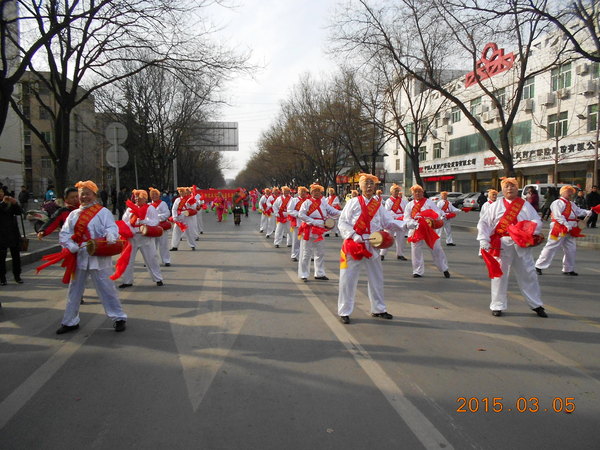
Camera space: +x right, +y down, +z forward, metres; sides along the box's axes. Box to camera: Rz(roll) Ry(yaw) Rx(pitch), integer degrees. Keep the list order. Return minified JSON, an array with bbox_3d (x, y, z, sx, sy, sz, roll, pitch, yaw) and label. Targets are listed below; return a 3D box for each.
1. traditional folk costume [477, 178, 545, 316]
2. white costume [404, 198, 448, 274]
[{"bbox_3d":[2.674,0.263,5.734,0.800,1.710,0.550,1,4,14],"label":"traditional folk costume"},{"bbox_3d":[2.354,0.192,8.386,0.800,1.410,0.550,1,4,12],"label":"white costume"}]

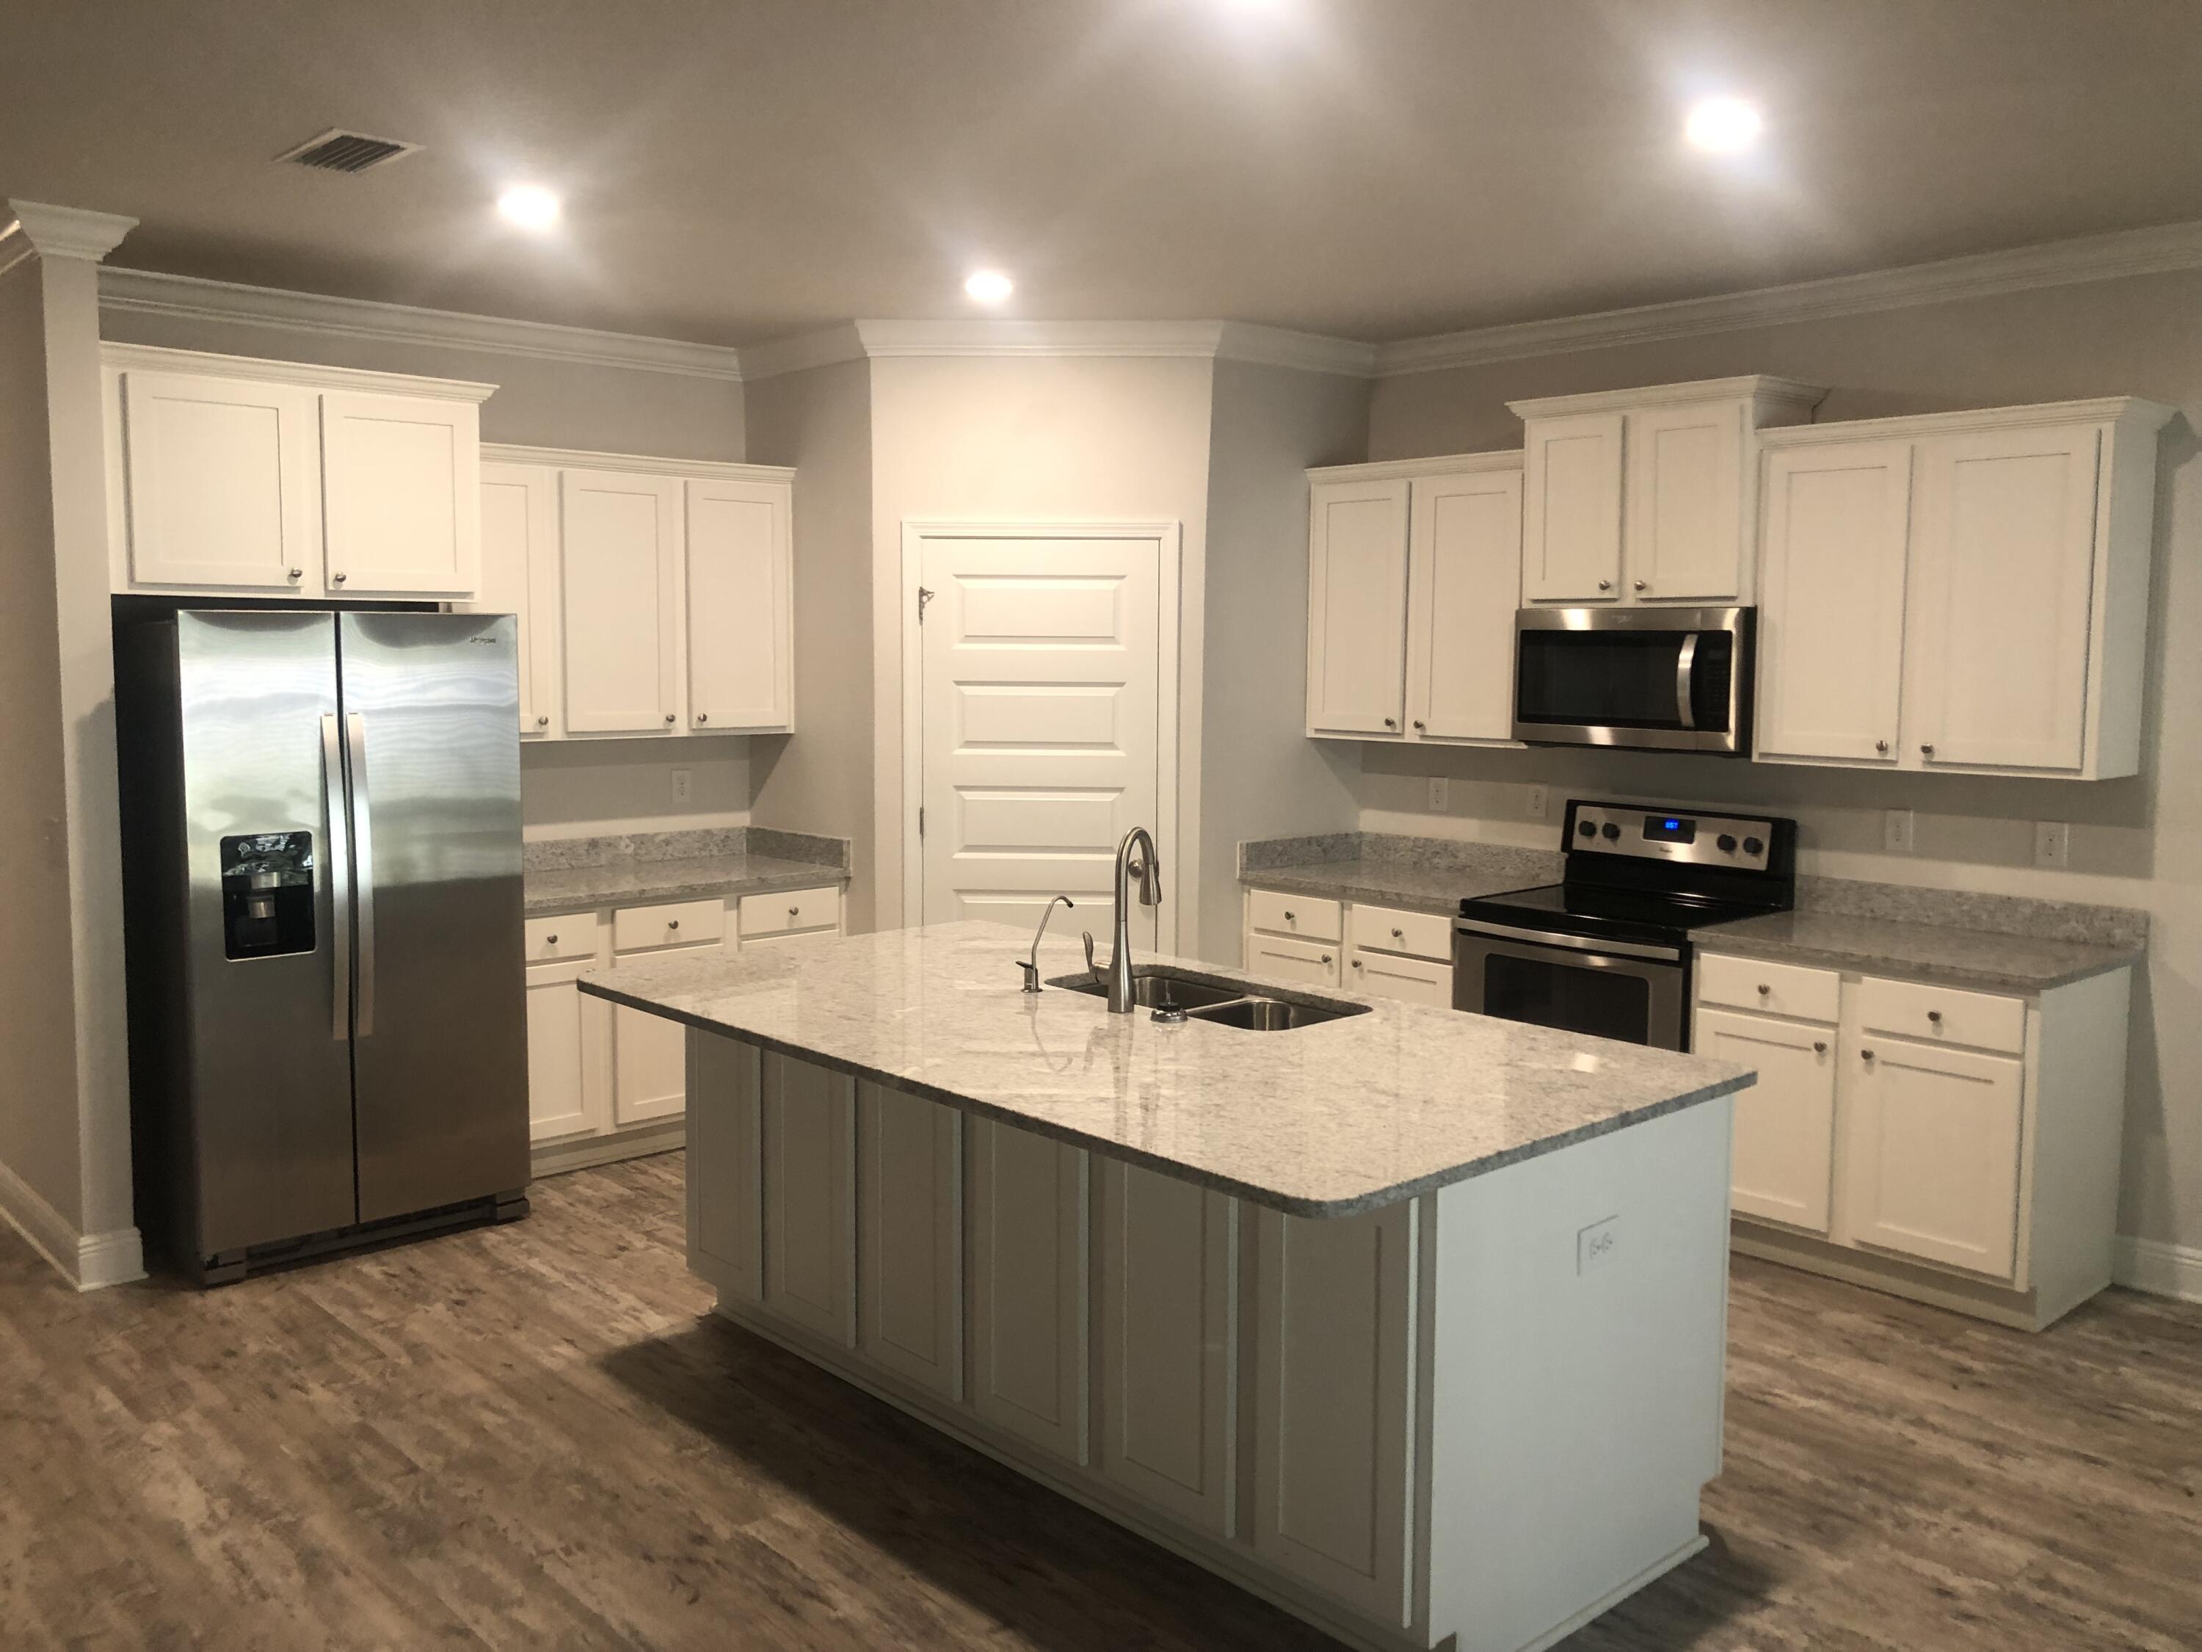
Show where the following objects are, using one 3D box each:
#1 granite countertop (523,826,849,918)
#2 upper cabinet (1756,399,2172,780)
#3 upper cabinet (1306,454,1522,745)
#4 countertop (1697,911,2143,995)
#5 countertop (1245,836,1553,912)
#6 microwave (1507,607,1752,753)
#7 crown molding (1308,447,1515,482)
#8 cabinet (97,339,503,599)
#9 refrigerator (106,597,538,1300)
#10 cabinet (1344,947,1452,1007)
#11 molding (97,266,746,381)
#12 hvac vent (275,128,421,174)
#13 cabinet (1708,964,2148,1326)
[{"bbox_3d":[-1.577,0.134,6.044,1.276,0.136,0.650,-5,8,-42],"label":"granite countertop"},{"bbox_3d":[2.309,-0.623,4.841,0.355,0.941,0.958,-5,8,-42],"label":"upper cabinet"},{"bbox_3d":[1.159,-0.759,6.114,0.355,0.941,0.933,-5,8,-42],"label":"upper cabinet"},{"bbox_3d":[2.194,0.329,4.831,0.660,0.034,0.938,-5,8,-42],"label":"countertop"},{"bbox_3d":[1.037,0.146,6.059,0.655,0.136,0.896,-5,8,-42],"label":"countertop"},{"bbox_3d":[1.696,-0.452,5.461,0.405,0.420,0.756,-5,8,-42],"label":"microwave"},{"bbox_3d":[1.051,-1.191,5.970,0.056,0.054,0.933,-5,8,-42],"label":"crown molding"},{"bbox_3d":[-2.413,-0.981,5.210,1.077,0.639,0.662,-5,8,-42],"label":"cabinet"},{"bbox_3d":[-2.272,0.278,5.162,0.900,1.775,0.880,-5,8,-42],"label":"refrigerator"},{"bbox_3d":[1.189,0.707,5.960,0.630,0.680,0.460,-5,8,-42],"label":"cabinet"},{"bbox_3d":[-2.125,-1.603,5.750,2.266,0.101,0.083,-5,8,-42],"label":"molding"},{"bbox_3d":[-1.649,-1.458,3.893,0.188,0.020,0.350,-5,8,-42],"label":"hvac vent"},{"bbox_3d":[2.182,0.779,4.872,0.625,0.879,0.918,-5,8,-42],"label":"cabinet"}]

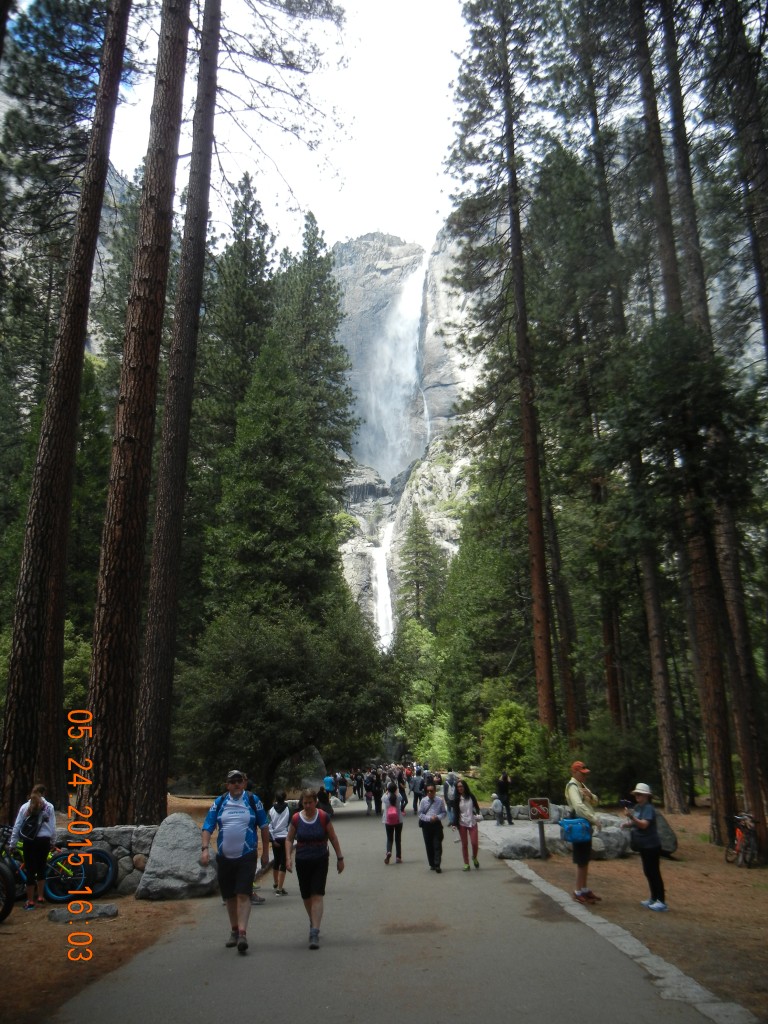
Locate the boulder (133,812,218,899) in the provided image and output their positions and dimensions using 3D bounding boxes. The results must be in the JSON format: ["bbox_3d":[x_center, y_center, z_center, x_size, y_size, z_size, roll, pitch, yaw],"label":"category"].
[{"bbox_3d":[-3.106,5.156,13.284,1.170,1.150,0.850,3,-17,-9],"label":"boulder"}]

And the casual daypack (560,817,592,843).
[{"bbox_3d":[2.690,4.437,12.401,0.400,0.330,0.200,1,-17,-4],"label":"casual daypack"}]

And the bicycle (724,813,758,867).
[{"bbox_3d":[6.870,6.314,17.112,0.560,1.000,1.620,-3,-17,9],"label":"bicycle"}]

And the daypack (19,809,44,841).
[{"bbox_3d":[-4.945,4.390,12.467,0.240,0.380,0.140,29,-15,-2],"label":"daypack"}]

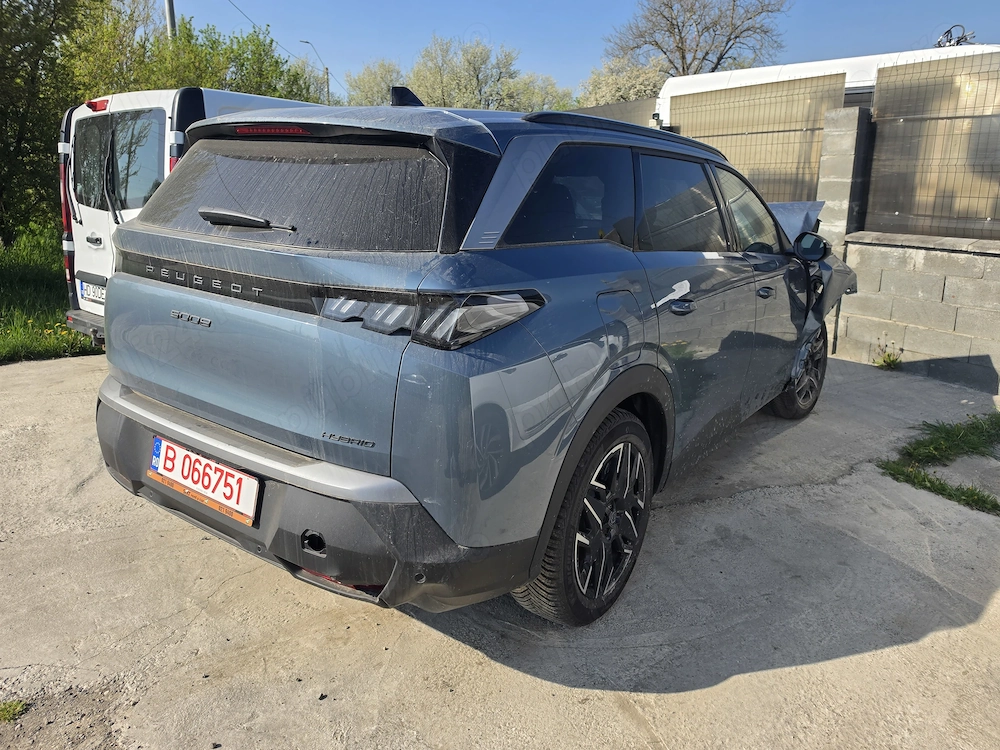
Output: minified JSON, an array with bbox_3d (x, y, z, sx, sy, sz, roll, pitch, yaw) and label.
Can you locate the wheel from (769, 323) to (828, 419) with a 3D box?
[{"bbox_3d":[2.006,-0.067,4.550,0.235,0.728,0.728,14,19,40],"label":"wheel"}]

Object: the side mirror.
[{"bbox_3d":[1.705,-0.706,3.624,0.200,0.165,0.160,12,17,34],"label":"side mirror"}]

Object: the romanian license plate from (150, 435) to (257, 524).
[{"bbox_3d":[-0.857,0.291,1.888,0.525,0.125,0.020,12,6,34],"label":"romanian license plate"}]

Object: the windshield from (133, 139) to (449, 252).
[{"bbox_3d":[-0.645,-0.532,1.946,1.340,0.370,0.090,12,-12,34],"label":"windshield"}]

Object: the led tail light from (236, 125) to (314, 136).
[{"bbox_3d":[-0.649,-0.692,1.891,0.330,0.035,0.035,12,17,34],"label":"led tail light"}]

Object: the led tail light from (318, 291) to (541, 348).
[{"bbox_3d":[-0.152,-0.161,1.541,0.410,0.120,0.340,12,17,34],"label":"led tail light"}]

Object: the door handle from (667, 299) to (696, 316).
[{"bbox_3d":[0.630,-0.233,2.280,0.055,0.060,0.220,12,17,34],"label":"door handle"}]

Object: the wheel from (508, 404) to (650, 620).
[{"bbox_3d":[0.285,0.466,2.239,0.235,0.728,0.728,12,17,34],"label":"wheel"}]

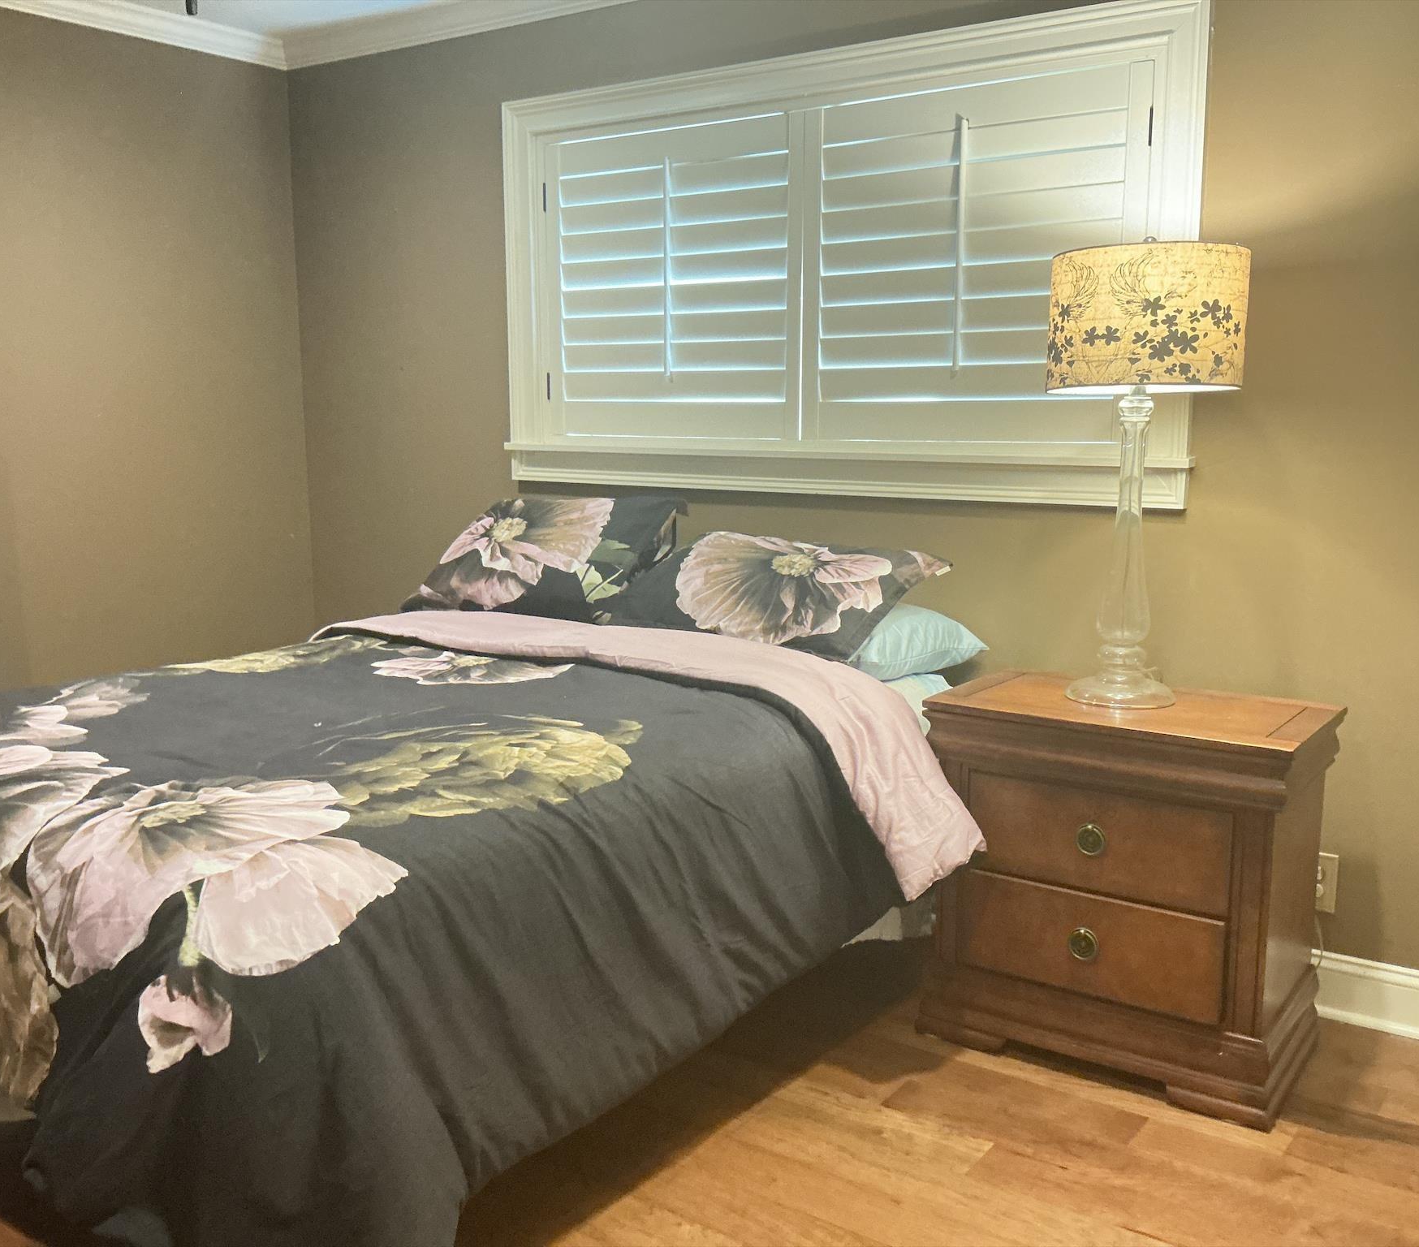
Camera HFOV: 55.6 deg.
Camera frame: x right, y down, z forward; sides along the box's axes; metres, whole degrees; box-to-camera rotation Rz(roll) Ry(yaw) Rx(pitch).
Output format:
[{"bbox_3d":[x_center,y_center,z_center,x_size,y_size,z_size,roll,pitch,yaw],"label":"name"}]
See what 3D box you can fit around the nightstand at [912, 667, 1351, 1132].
[{"bbox_3d":[0.816,0.500,2.660,0.695,0.698,0.400,7,12,35],"label":"nightstand"}]

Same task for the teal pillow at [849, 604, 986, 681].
[{"bbox_3d":[0.242,0.028,3.077,0.660,0.170,0.460,6,12,33],"label":"teal pillow"}]

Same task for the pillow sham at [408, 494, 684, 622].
[{"bbox_3d":[-0.417,-0.138,3.455,0.670,0.160,0.490,6,46,33],"label":"pillow sham"}]

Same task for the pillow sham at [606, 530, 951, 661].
[{"bbox_3d":[0.143,-0.066,3.049,0.680,0.160,0.490,8,34,36],"label":"pillow sham"}]

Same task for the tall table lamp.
[{"bbox_3d":[0.821,-0.287,2.587,0.375,0.877,0.375,6,12,33],"label":"tall table lamp"}]

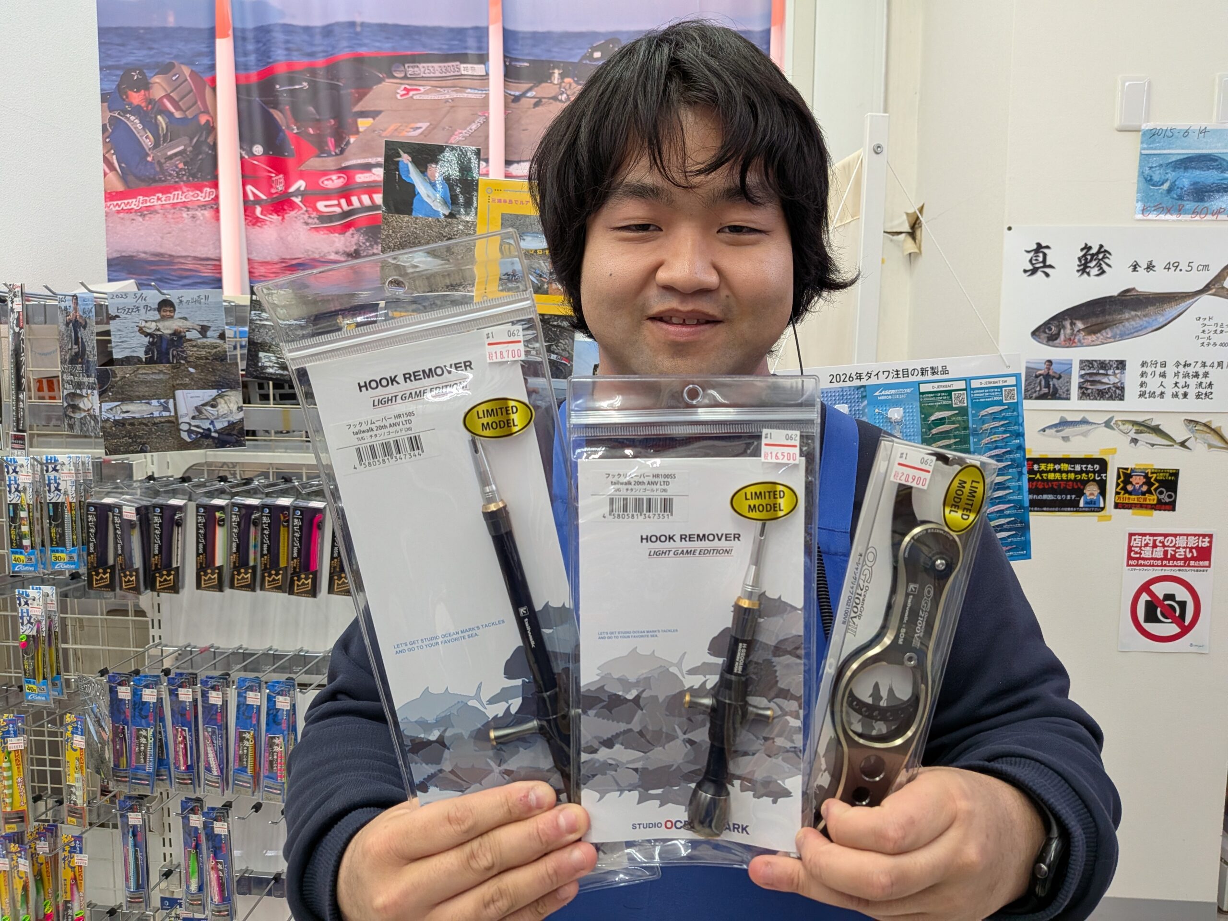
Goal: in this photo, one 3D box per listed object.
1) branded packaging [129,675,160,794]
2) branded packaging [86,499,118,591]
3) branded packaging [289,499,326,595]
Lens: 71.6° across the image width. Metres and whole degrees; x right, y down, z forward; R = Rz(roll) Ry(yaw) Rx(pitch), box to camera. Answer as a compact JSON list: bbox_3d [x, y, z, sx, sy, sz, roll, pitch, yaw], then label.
[{"bbox_3d":[-0.625,0.366,1.135,0.034,0.158,0.013,4,6,2],"label":"branded packaging"},{"bbox_3d":[-0.656,0.110,1.100,0.037,0.119,0.023,4,12,-8],"label":"branded packaging"},{"bbox_3d":[-0.389,0.113,1.080,0.037,0.119,0.023,6,14,-7],"label":"branded packaging"}]

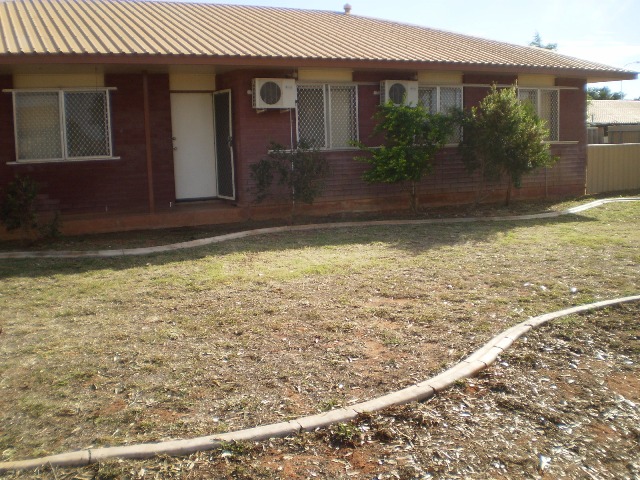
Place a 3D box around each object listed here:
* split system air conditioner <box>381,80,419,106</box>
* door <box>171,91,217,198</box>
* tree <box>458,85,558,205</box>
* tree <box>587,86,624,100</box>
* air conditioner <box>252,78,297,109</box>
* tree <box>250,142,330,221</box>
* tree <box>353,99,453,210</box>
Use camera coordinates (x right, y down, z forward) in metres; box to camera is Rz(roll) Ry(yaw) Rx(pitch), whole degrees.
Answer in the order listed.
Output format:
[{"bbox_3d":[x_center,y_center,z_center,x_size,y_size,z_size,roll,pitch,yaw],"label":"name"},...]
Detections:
[{"bbox_3d":[1.573,-2.898,13.223,0.770,0.530,0.270,-5,9,-25],"label":"split system air conditioner"},{"bbox_3d":[-2.448,-1.832,12.943,0.830,2.040,0.050,-5,9,-25],"label":"door"},{"bbox_3d":[3.947,-1.987,13.840,2.038,2.497,1.750,-5,9,-25],"label":"tree"},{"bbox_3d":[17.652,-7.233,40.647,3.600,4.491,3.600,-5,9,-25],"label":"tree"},{"bbox_3d":[-0.838,-2.665,12.119,0.780,0.540,0.270,-5,9,-25],"label":"air conditioner"},{"bbox_3d":[-0.531,-1.048,11.966,1.409,1.400,1.200,-5,9,-25],"label":"tree"},{"bbox_3d":[1.608,-1.579,12.793,1.846,2.108,1.550,-5,9,-25],"label":"tree"}]

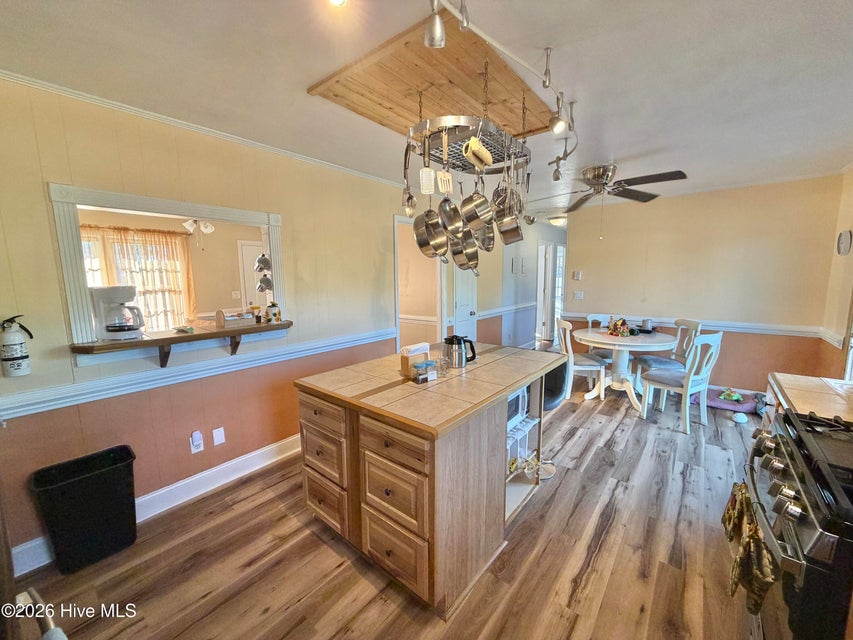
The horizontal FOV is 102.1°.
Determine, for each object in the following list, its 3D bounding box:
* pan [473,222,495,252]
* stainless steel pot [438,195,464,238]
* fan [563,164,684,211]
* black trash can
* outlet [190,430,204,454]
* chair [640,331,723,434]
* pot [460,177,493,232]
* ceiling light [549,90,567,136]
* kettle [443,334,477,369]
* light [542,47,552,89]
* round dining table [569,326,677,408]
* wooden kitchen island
[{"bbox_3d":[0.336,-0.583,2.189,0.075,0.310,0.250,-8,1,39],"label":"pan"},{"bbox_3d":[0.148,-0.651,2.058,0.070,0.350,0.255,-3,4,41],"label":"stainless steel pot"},{"bbox_3d":[1.620,-1.277,3.192,1.320,0.270,1.320,5,10,38],"label":"fan"},{"bbox_3d":[-1.786,1.022,1.851,0.235,0.505,0.385,6,10,38],"label":"black trash can"},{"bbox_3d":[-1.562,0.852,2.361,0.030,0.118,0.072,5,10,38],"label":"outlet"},{"bbox_3d":[2.492,0.563,3.412,0.450,0.945,0.500,-5,9,-29],"label":"chair"},{"bbox_3d":[0.312,-0.716,2.117,0.145,0.315,0.210,-17,-5,42],"label":"pot"},{"bbox_3d":[0.604,-0.956,1.590,0.070,0.170,0.090,-5,9,-30],"label":"ceiling light"},{"bbox_3d":[0.221,0.199,2.242,0.210,0.190,0.150,-1,8,0],"label":"kettle"},{"bbox_3d":[0.518,-1.074,1.474,0.042,0.155,0.042,6,10,38],"label":"light"},{"bbox_3d":[2.310,0.563,4.111,1.090,0.760,1.090,5,10,38],"label":"round dining table"},{"bbox_3d":[0.129,0.755,2.264,1.010,0.915,1.520,5,10,38],"label":"wooden kitchen island"}]

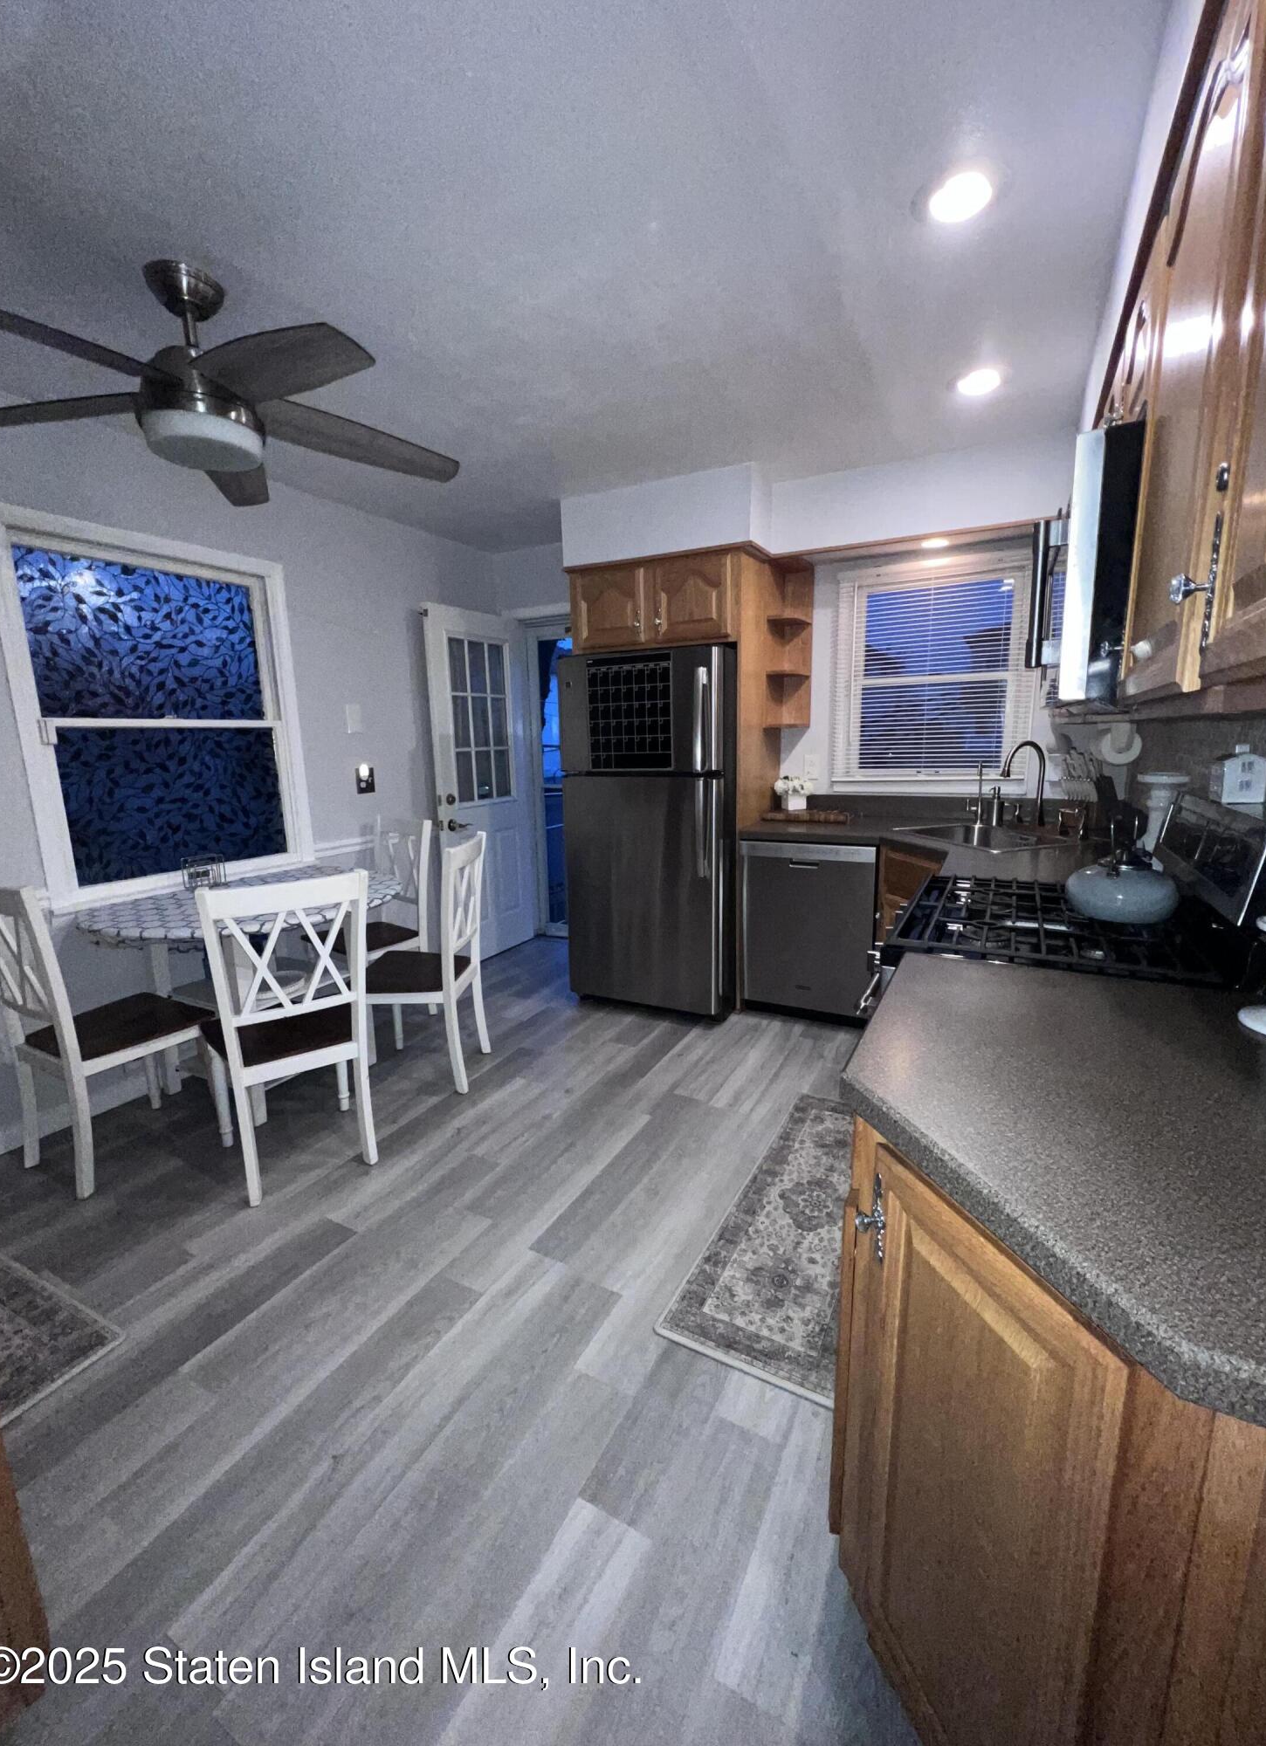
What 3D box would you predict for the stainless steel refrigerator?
[{"bbox_3d":[0.203,-0.224,3.476,0.840,1.740,0.800,5,13,28],"label":"stainless steel refrigerator"}]

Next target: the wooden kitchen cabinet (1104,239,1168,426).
[{"bbox_3d":[1.134,-0.928,1.240,0.330,0.330,0.760,5,13,28],"label":"wooden kitchen cabinet"}]

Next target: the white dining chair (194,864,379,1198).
[{"bbox_3d":[-1.120,0.465,2.155,0.440,0.970,0.470,-9,14,-33],"label":"white dining chair"}]

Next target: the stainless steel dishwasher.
[{"bbox_3d":[0.926,0.240,3.296,0.605,0.864,0.610,5,13,28],"label":"stainless steel dishwasher"}]

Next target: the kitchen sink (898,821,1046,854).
[{"bbox_3d":[1.465,-0.061,2.757,0.500,0.200,0.650,-5,12,-16],"label":"kitchen sink"}]

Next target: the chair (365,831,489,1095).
[{"bbox_3d":[-0.879,0.354,2.678,0.470,0.970,0.440,0,11,7],"label":"chair"}]

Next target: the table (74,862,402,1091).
[{"bbox_3d":[-1.384,0.473,2.643,0.980,0.775,1.050,5,13,28],"label":"table"}]

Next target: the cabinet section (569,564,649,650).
[{"bbox_3d":[0.021,-1.322,3.402,0.423,0.389,0.590,5,13,29],"label":"cabinet section"}]

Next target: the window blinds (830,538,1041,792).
[{"bbox_3d":[1.398,-0.932,3.119,0.870,1.000,0.050,5,13,28],"label":"window blinds"}]

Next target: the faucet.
[{"bbox_3d":[1.666,-0.364,2.791,0.230,0.390,0.070,-5,12,-16],"label":"faucet"}]

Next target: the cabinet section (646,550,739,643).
[{"bbox_3d":[0.403,-1.285,3.192,0.452,0.388,0.590,5,13,29],"label":"cabinet section"}]

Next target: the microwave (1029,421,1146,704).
[{"bbox_3d":[1.091,-0.565,1.341,0.440,0.420,0.760,5,13,28],"label":"microwave"}]

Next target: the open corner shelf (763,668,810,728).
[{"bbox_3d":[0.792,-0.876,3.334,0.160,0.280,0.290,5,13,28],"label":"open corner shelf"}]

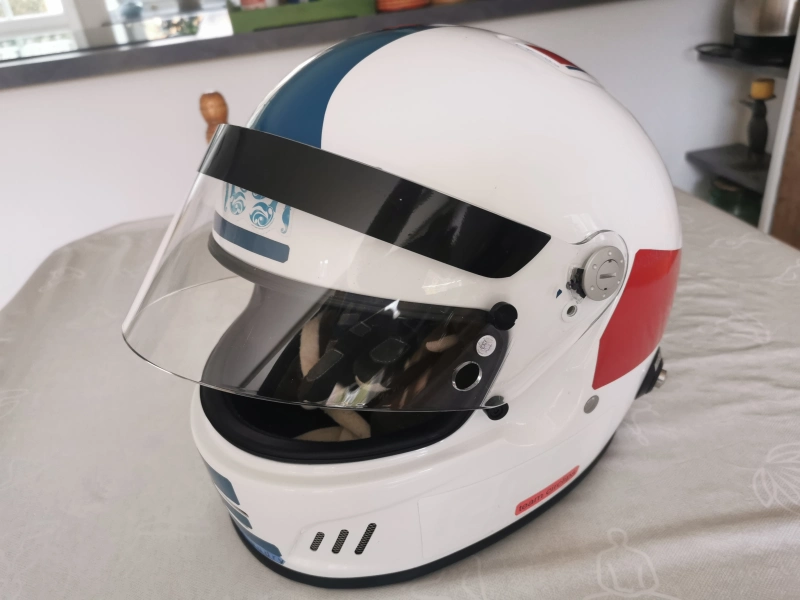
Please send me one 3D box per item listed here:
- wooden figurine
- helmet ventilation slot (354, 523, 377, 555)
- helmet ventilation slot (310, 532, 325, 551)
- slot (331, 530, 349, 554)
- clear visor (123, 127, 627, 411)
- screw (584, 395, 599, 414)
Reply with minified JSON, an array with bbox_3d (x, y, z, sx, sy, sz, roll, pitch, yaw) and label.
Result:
[{"bbox_3d":[-0.230,-0.194,0.847,0.042,0.165,0.042,-15,30,-12],"label":"wooden figurine"},{"bbox_3d":[-0.017,0.117,0.306,0.004,0.024,0.005,19,27,-12],"label":"helmet ventilation slot"},{"bbox_3d":[-0.041,0.119,0.309,0.004,0.017,0.005,22,32,-2],"label":"helmet ventilation slot"},{"bbox_3d":[-0.029,0.118,0.307,0.004,0.020,0.005,19,29,-6],"label":"slot"},{"bbox_3d":[-0.041,-0.034,0.337,0.201,0.111,0.258,-10,23,-44],"label":"clear visor"},{"bbox_3d":[0.104,0.057,0.338,0.013,0.013,0.004,-29,35,-33],"label":"screw"}]

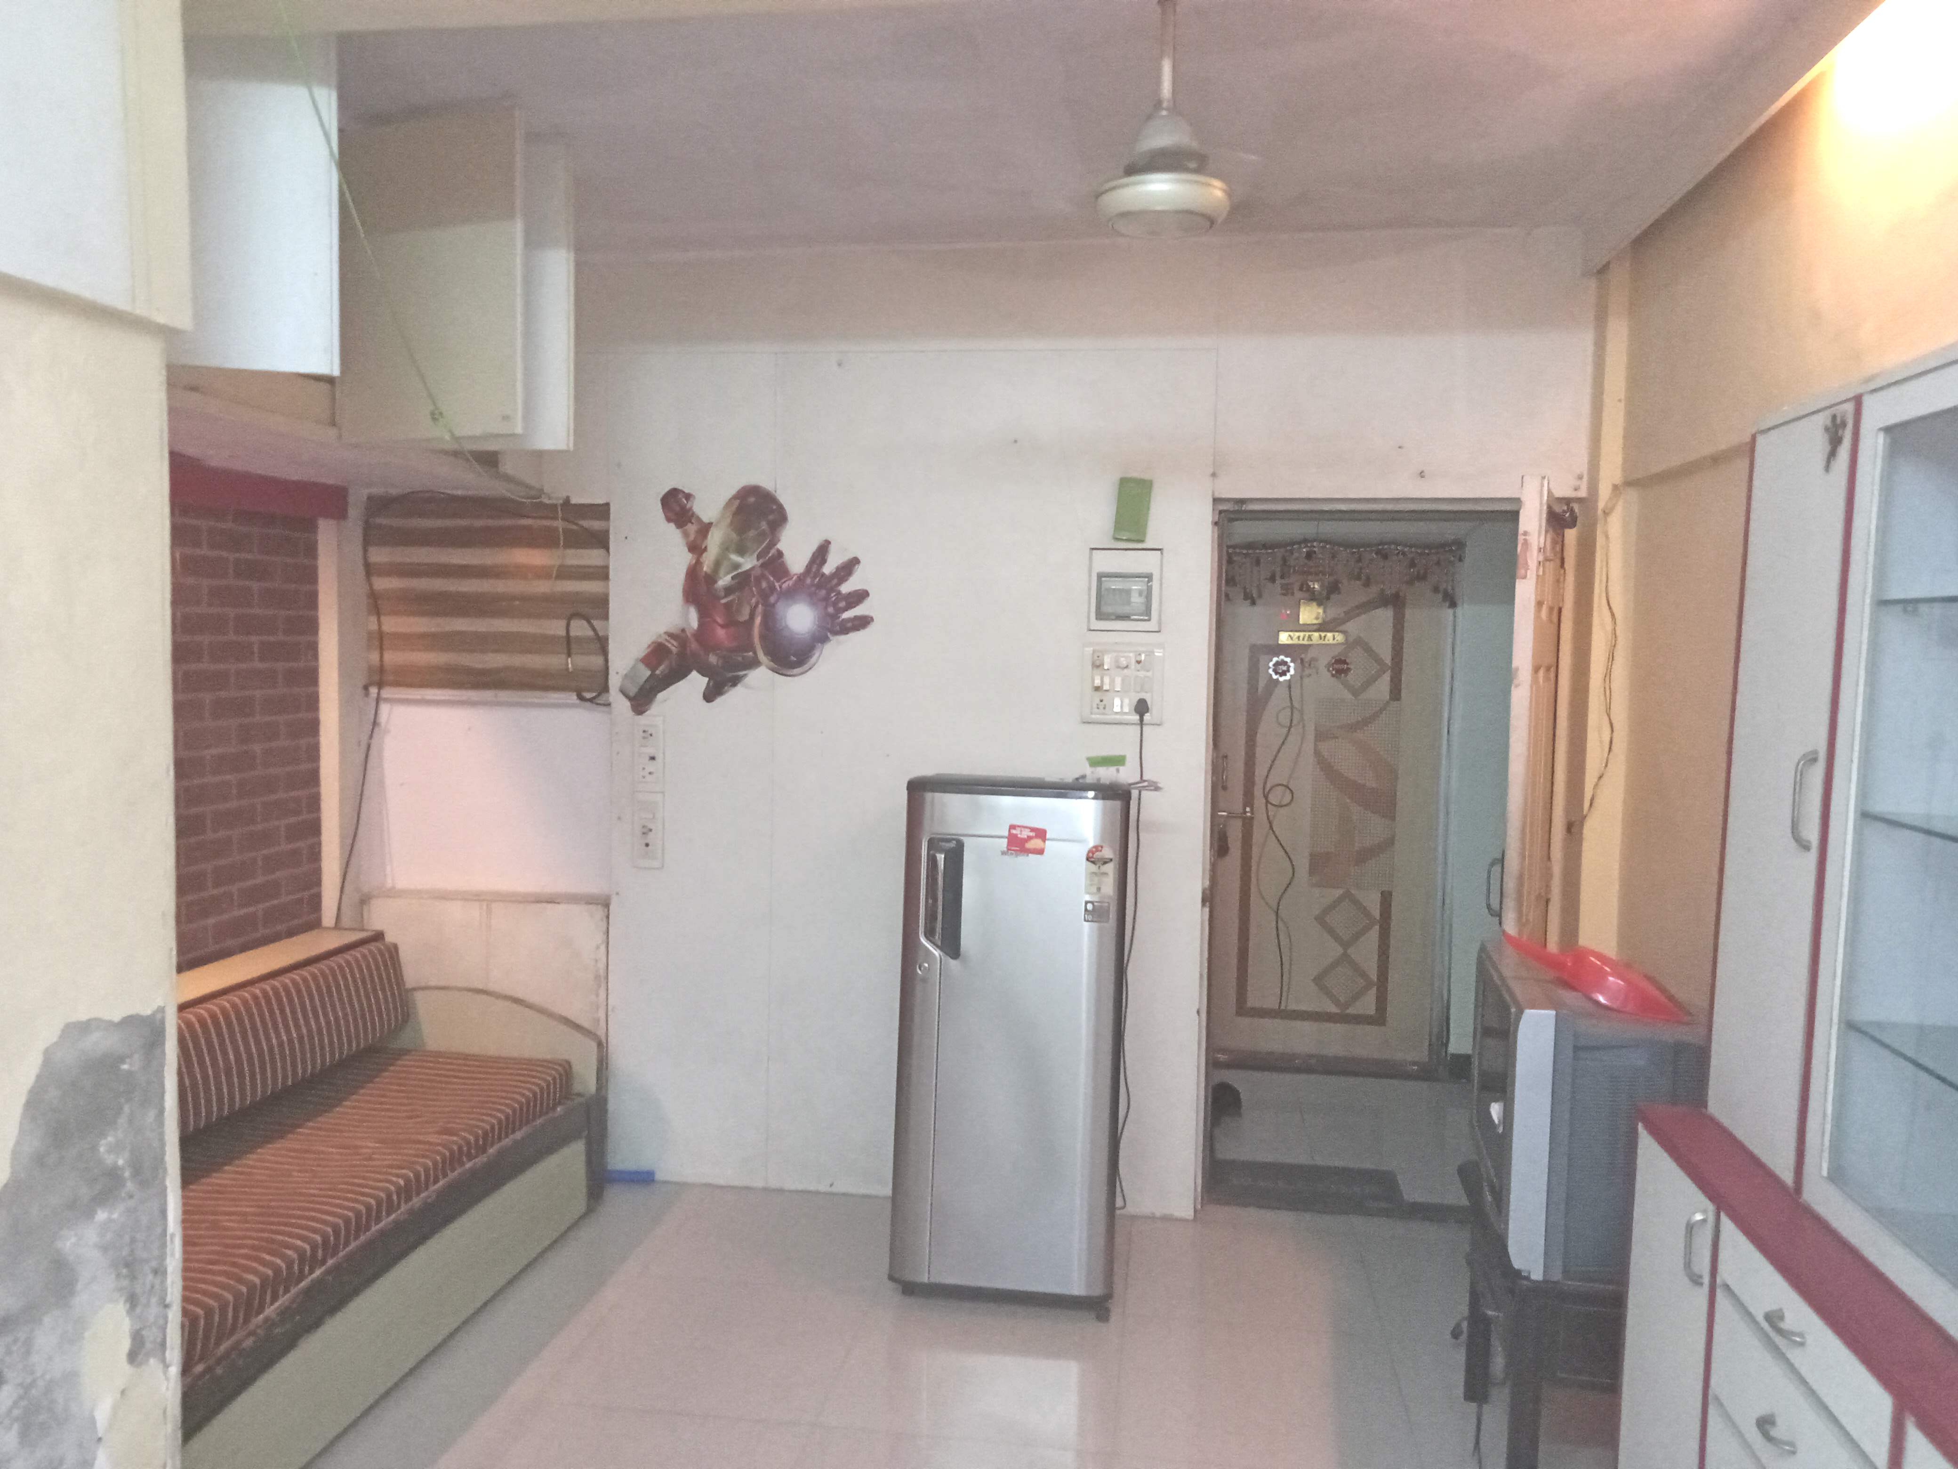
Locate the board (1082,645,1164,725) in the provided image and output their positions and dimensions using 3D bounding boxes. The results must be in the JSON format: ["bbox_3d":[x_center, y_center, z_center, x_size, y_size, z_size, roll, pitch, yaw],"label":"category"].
[{"bbox_3d":[0.404,-0.139,4.445,0.225,0.224,0.040,2,4,8],"label":"board"}]

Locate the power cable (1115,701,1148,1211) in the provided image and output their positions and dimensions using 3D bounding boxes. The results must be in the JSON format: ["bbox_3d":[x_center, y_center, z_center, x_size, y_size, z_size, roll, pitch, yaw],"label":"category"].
[{"bbox_3d":[0.427,0.632,4.457,0.065,1.449,0.070,2,4,8],"label":"power cable"}]

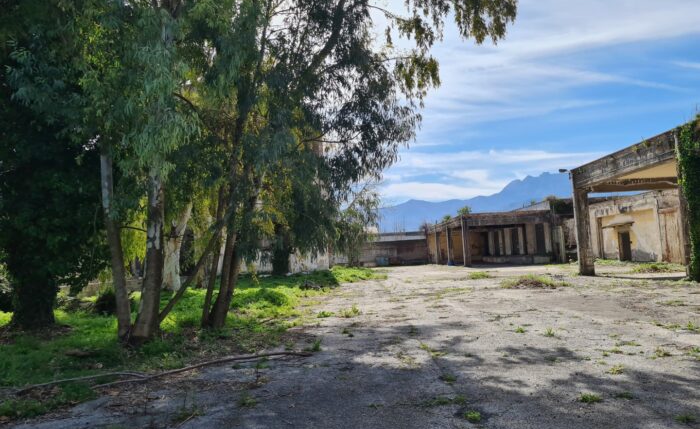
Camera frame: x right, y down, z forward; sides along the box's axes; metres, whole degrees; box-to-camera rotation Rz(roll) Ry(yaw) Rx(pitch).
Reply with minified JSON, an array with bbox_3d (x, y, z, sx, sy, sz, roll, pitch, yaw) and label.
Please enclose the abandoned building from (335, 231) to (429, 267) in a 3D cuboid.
[{"bbox_3d":[3.663,3.982,61.555,11.200,4.000,7.000,-3,-4,1],"label":"abandoned building"}]

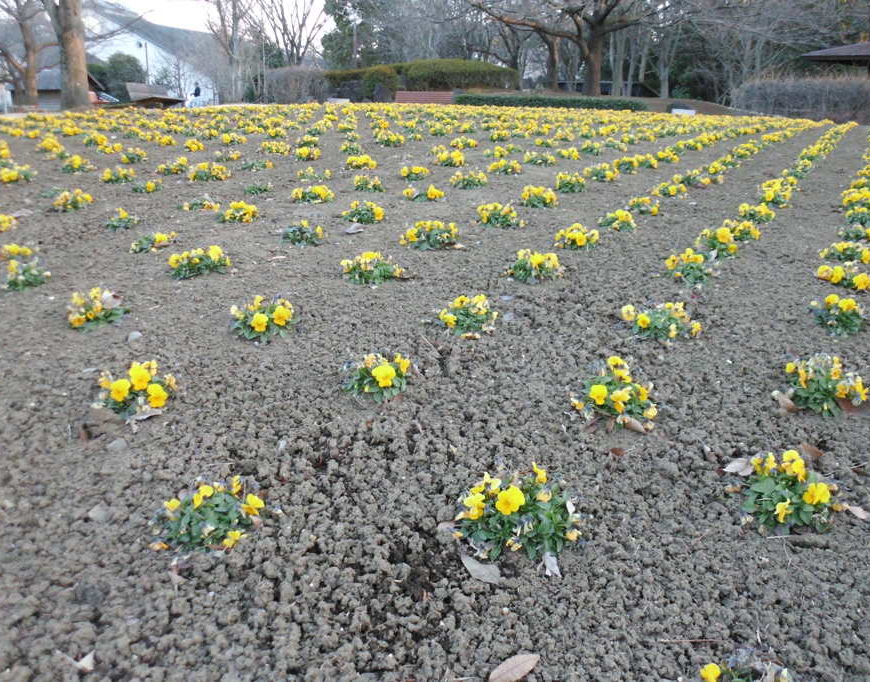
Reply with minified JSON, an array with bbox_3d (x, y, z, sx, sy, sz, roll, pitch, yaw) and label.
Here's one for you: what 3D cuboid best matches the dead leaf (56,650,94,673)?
[{"bbox_3d":[-0.617,0.547,1.362,0.065,0.024,0.035,4,24,6],"label":"dead leaf"}]

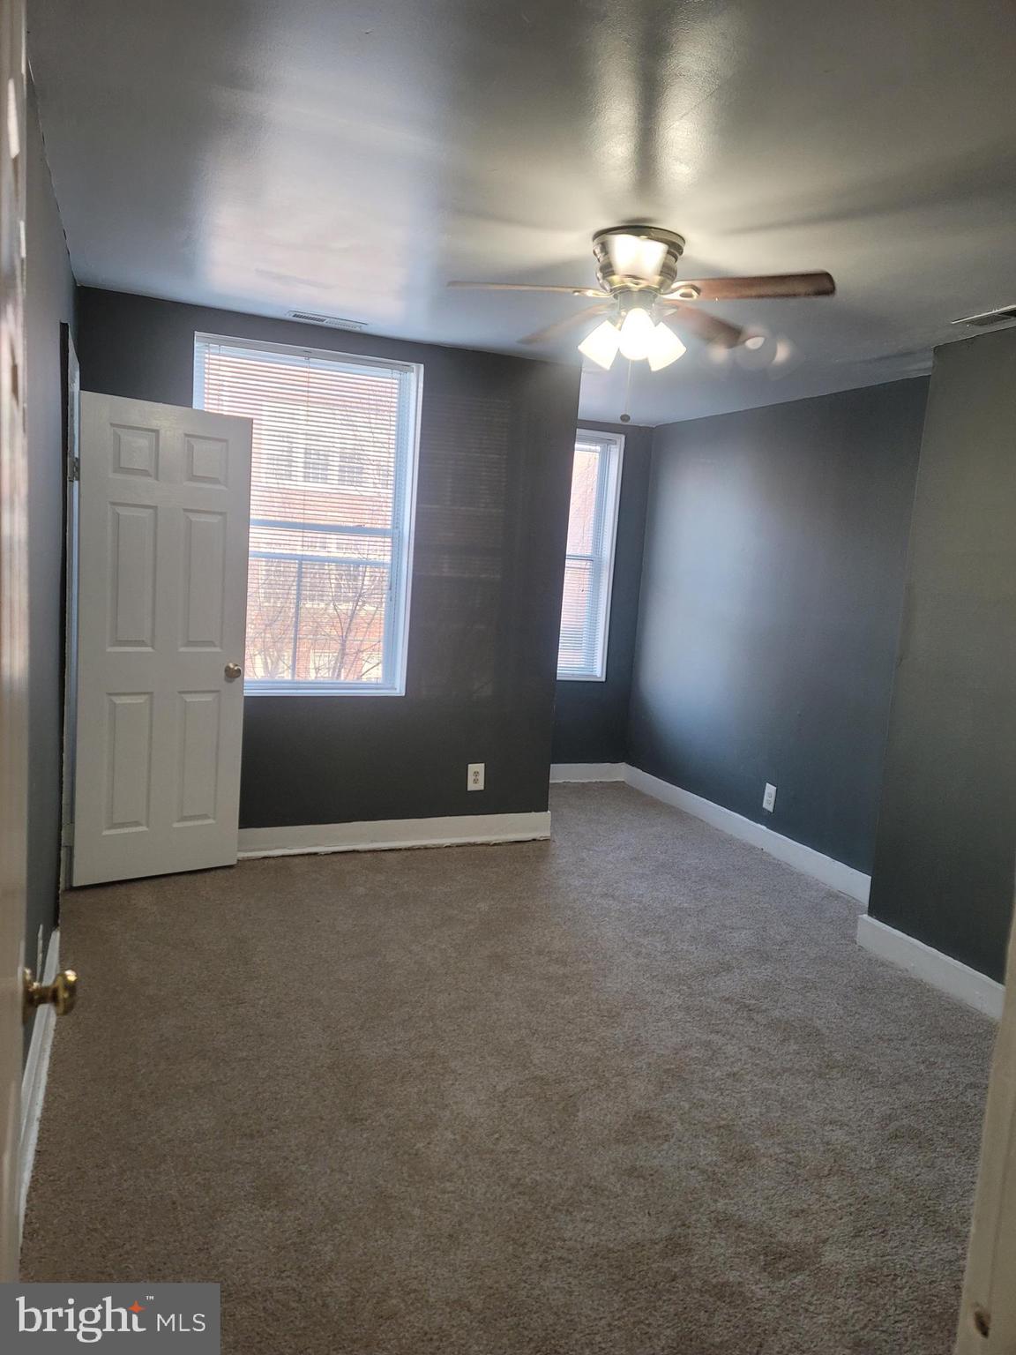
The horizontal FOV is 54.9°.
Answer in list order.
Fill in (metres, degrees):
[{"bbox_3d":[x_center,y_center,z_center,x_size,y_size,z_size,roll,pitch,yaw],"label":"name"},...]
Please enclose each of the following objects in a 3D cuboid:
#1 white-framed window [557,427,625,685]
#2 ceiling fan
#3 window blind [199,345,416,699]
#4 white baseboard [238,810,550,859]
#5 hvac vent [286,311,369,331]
[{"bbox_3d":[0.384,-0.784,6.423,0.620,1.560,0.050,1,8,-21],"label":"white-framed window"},{"bbox_3d":[0.352,-1.061,2.745,1.100,0.370,1.070,4,7,5],"label":"ceiling fan"},{"bbox_3d":[-0.943,-0.702,4.522,0.970,1.540,0.050,1,8,-21],"label":"window blind"},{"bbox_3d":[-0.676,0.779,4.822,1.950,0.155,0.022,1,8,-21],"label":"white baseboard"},{"bbox_3d":[-0.796,-1.548,4.273,0.345,0.020,0.145,1,8,-21],"label":"hvac vent"}]

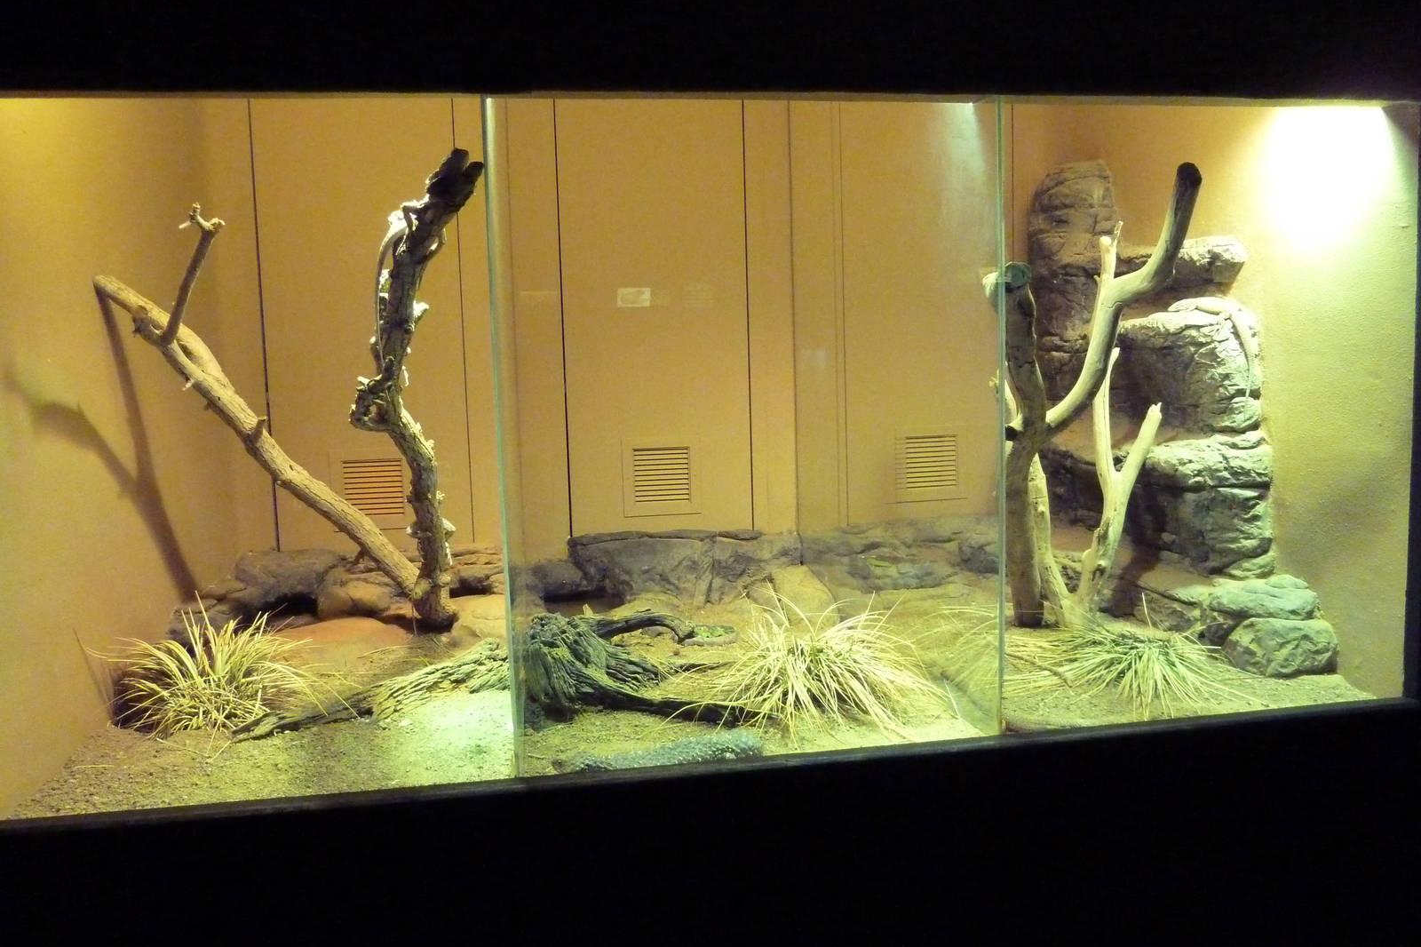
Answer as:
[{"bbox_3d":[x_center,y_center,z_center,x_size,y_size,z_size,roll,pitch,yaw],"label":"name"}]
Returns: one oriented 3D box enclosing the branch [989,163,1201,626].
[{"bbox_3d":[1.190,-0.235,3.200,0.640,1.440,0.470,-2,5,-3],"label":"branch"}]

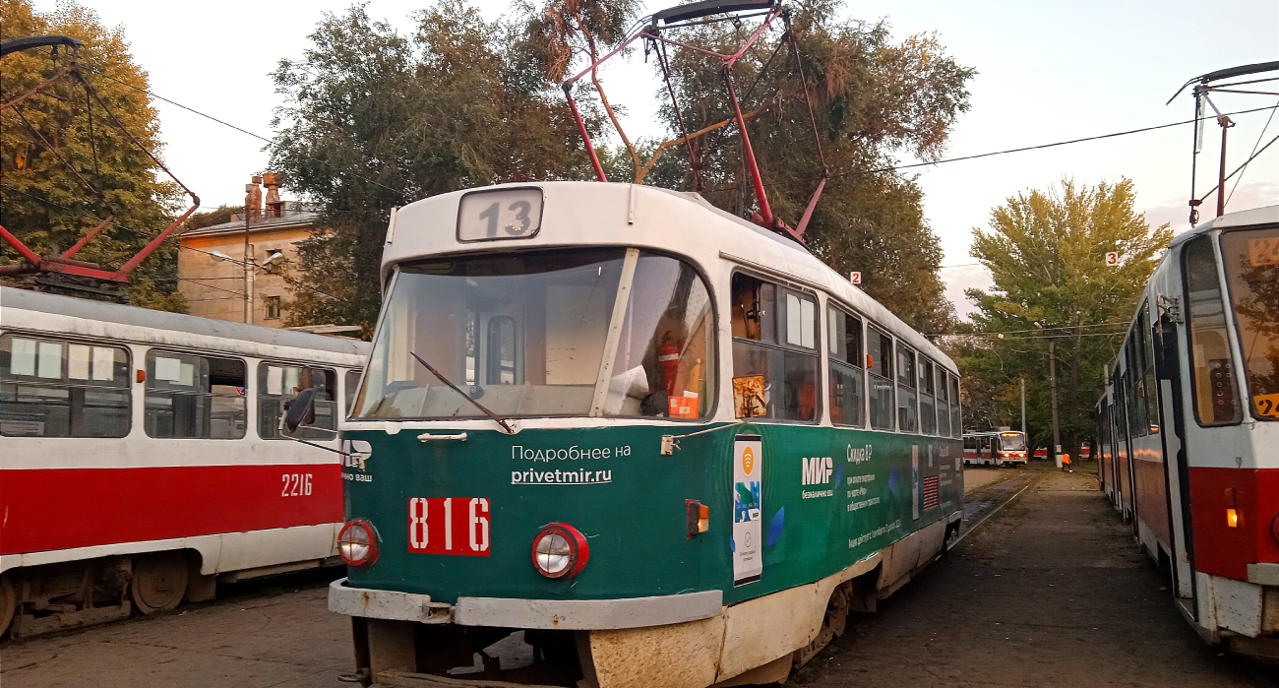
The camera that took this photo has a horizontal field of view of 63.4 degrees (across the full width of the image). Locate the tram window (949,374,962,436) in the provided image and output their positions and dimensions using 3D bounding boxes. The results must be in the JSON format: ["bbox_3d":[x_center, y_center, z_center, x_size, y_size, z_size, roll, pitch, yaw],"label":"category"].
[{"bbox_3d":[4.521,0.912,14.771,0.070,0.880,1.280,-2,-6,23],"label":"tram window"}]

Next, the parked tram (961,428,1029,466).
[{"bbox_3d":[33.500,10.017,98.500,2.500,3.250,15.200,0,-6,5],"label":"parked tram"}]

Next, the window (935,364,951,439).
[{"bbox_3d":[3.933,0.761,13.389,0.070,0.880,1.280,-2,-6,23],"label":"window"}]

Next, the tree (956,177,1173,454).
[{"bbox_3d":[40.557,-2.177,98.000,20.000,26.800,19.000,0,-6,0],"label":"tree"}]

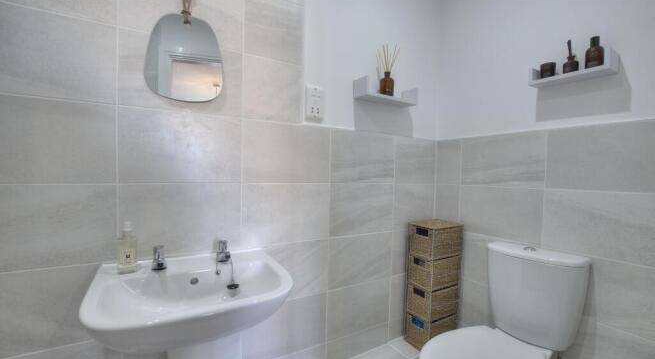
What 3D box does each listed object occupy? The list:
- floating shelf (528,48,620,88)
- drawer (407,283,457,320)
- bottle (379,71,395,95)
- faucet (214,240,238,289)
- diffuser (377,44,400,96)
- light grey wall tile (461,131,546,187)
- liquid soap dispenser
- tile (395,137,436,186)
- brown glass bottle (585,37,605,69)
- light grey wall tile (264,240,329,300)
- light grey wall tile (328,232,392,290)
[{"bbox_3d":[0.932,-0.414,1.049,0.100,0.070,0.242,0,1,-30],"label":"floating shelf"},{"bbox_3d":[0.583,0.649,1.509,0.237,0.155,0.168,0,2,-30],"label":"drawer"},{"bbox_3d":[0.298,-0.475,1.365,0.067,0.127,0.067,1,1,0],"label":"bottle"},{"bbox_3d":[-0.361,0.299,0.967,0.061,0.155,0.090,0,1,-30],"label":"faucet"},{"bbox_3d":[0.304,-0.544,1.363,0.100,0.263,0.085,0,2,-30],"label":"diffuser"},{"bbox_3d":[0.842,-0.096,1.344,0.009,0.252,0.396,0,2,-30],"label":"light grey wall tile"},{"bbox_3d":[-0.625,0.210,0.861,0.048,0.158,0.048,0,1,-30],"label":"liquid soap dispenser"},{"bbox_3d":[0.503,-0.103,1.556,0.338,0.252,0.010,0,1,-30],"label":"tile"},{"bbox_3d":[0.978,-0.466,0.999,0.050,0.117,0.050,0,2,-30],"label":"brown glass bottle"},{"bbox_3d":[-0.174,0.395,1.190,0.397,0.247,0.010,1,1,-30],"label":"light grey wall tile"},{"bbox_3d":[0.171,0.399,1.390,0.396,0.252,0.009,0,2,-30],"label":"light grey wall tile"}]

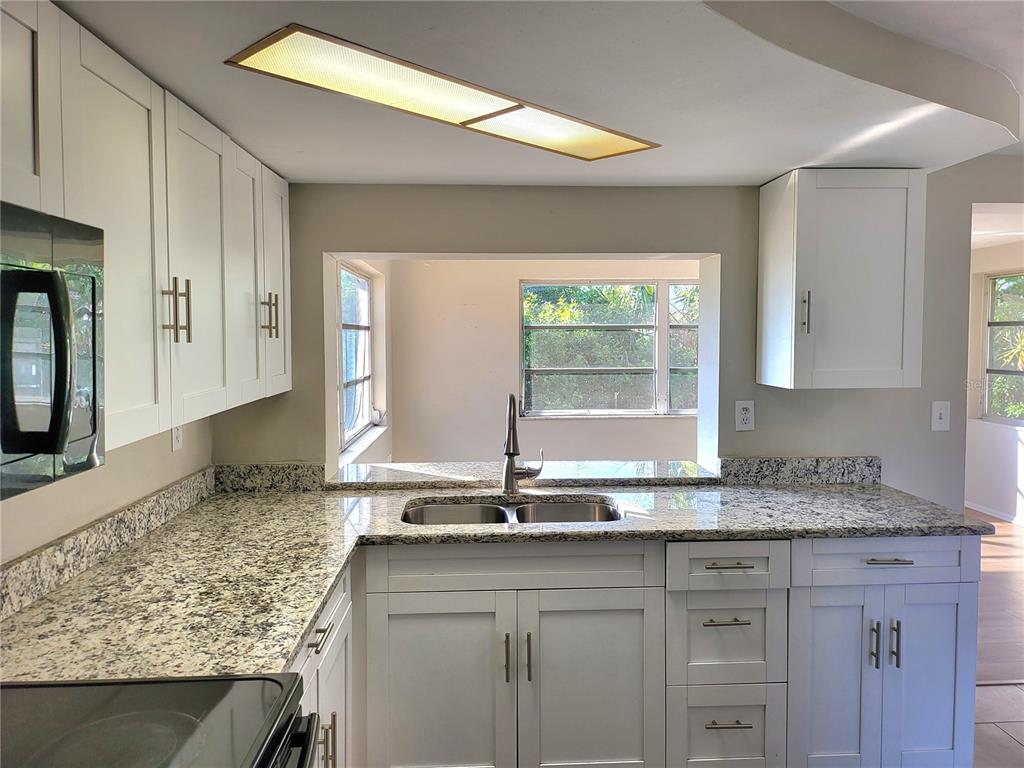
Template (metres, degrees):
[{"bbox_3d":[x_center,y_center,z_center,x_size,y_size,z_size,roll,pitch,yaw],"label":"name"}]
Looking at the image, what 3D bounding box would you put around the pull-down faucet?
[{"bbox_3d":[0.044,0.221,2.527,0.149,0.375,0.237,0,4,-2],"label":"pull-down faucet"}]

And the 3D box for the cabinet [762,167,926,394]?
[{"bbox_3d":[1.184,-0.367,2.586,0.450,0.746,0.328,0,4,-2],"label":"cabinet"}]

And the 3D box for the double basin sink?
[{"bbox_3d":[-0.006,0.529,2.398,0.741,0.198,0.405,0,4,-2],"label":"double basin sink"}]

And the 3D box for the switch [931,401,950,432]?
[{"bbox_3d":[1.697,0.129,2.800,0.073,0.117,0.014,0,4,-2],"label":"switch"}]

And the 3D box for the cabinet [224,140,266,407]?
[{"bbox_3d":[-0.954,-0.320,2.164,0.330,0.760,0.279,0,4,-2],"label":"cabinet"}]

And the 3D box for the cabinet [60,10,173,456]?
[{"bbox_3d":[-0.922,-0.260,1.399,0.322,0.750,0.388,0,4,-2],"label":"cabinet"}]

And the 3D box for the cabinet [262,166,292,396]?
[{"bbox_3d":[-0.966,-0.336,2.440,0.322,0.750,0.306,0,4,-2],"label":"cabinet"}]

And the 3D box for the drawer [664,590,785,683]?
[{"bbox_3d":[0.658,0.762,2.398,0.381,0.305,0.450,0,4,-2],"label":"drawer"}]

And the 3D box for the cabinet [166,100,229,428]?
[{"bbox_3d":[-0.939,-0.295,1.816,0.330,0.760,0.420,0,4,-2],"label":"cabinet"}]

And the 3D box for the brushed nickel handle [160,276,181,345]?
[{"bbox_3d":[-0.749,-0.162,1.557,0.037,0.141,0.012,0,4,-2],"label":"brushed nickel handle"}]

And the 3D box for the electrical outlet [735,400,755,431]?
[{"bbox_3d":[0.913,0.127,2.768,0.072,0.116,0.012,0,4,-2],"label":"electrical outlet"}]

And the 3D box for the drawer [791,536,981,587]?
[{"bbox_3d":[1.151,0.532,2.403,0.599,0.148,0.450,0,4,-2],"label":"drawer"}]

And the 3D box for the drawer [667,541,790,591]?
[{"bbox_3d":[0.651,0.535,2.383,0.378,0.146,0.445,0,4,-2],"label":"drawer"}]

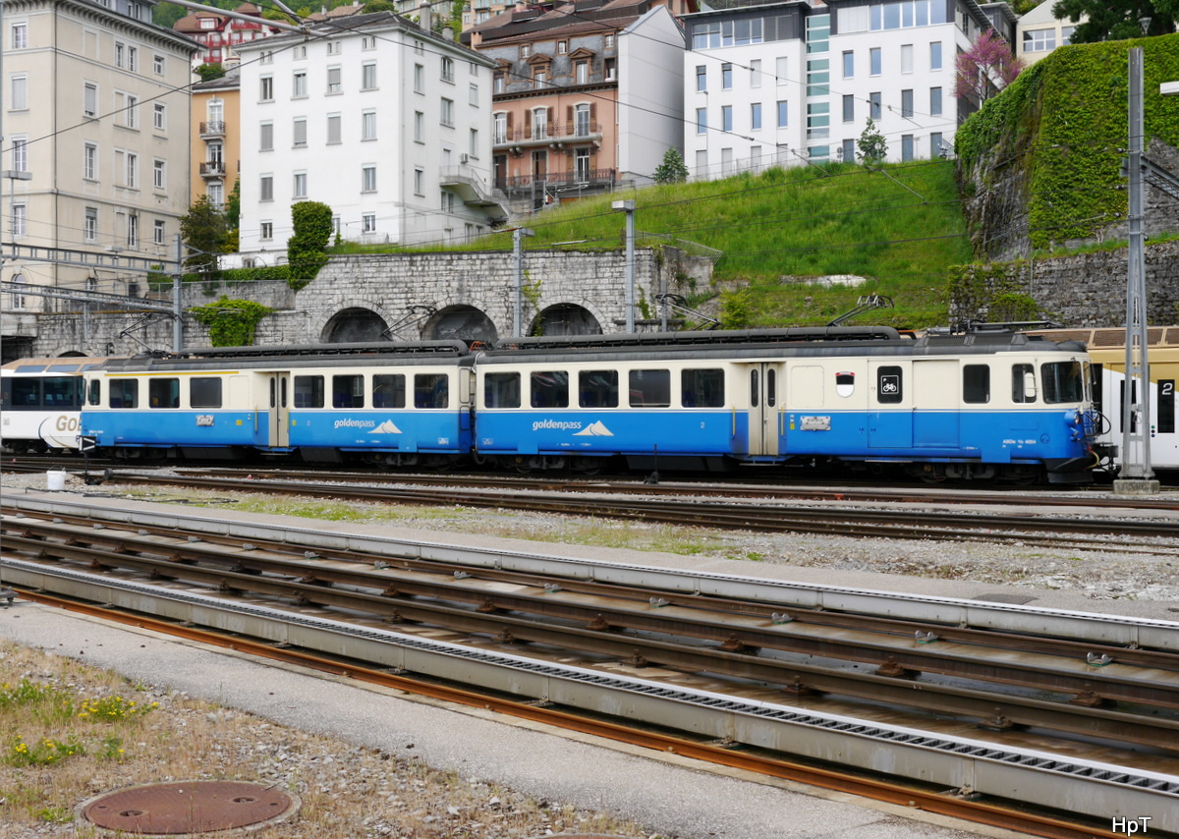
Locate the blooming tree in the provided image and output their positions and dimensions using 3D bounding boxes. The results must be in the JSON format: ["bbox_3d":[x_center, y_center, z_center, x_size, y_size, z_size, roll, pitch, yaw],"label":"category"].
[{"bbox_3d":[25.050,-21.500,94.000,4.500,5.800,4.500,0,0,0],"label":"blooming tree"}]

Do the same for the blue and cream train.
[{"bbox_3d":[-2.850,-0.400,42.600,34.000,3.750,2.700,0,0,31],"label":"blue and cream train"}]

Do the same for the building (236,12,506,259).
[{"bbox_3d":[-15.300,-19.800,105.000,13.800,17.000,12.400,0,0,28],"label":"building"}]

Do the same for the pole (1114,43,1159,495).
[{"bbox_3d":[11.400,-3.110,31.200,0.820,9.300,0.800,0,0,31],"label":"pole"}]

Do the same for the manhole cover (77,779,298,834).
[{"bbox_3d":[-1.700,1.640,6.350,0.910,0.050,0.910,0,0,0],"label":"manhole cover"}]

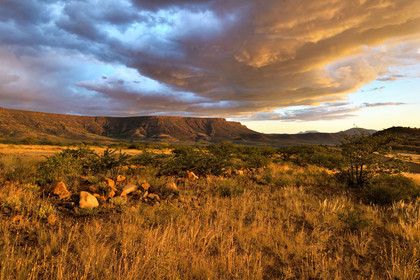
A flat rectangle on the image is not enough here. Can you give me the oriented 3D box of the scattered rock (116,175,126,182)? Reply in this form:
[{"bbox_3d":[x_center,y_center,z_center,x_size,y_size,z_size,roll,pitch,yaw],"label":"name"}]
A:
[{"bbox_3d":[-3.540,1.540,8.864,0.377,0.302,0.321,0,-1,0],"label":"scattered rock"}]

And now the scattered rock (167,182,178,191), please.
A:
[{"bbox_3d":[-1.366,1.693,8.070,0.412,0.274,0.350,0,-1,0],"label":"scattered rock"}]

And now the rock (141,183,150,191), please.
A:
[{"bbox_3d":[-2.022,1.481,7.000,0.276,0.221,0.256,0,-1,-16],"label":"rock"}]

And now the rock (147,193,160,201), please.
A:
[{"bbox_3d":[-1.572,1.622,6.250,0.342,0.219,0.282,0,-1,-14],"label":"rock"}]

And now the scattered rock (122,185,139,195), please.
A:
[{"bbox_3d":[-2.443,1.531,6.800,0.482,0.292,0.348,0,-1,-20],"label":"scattered rock"}]

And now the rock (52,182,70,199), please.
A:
[{"bbox_3d":[-4.208,1.446,6.300,0.469,0.477,0.387,0,-1,-34],"label":"rock"}]

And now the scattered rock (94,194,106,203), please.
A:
[{"bbox_3d":[-3.020,1.601,6.100,0.320,0.206,0.264,0,-1,-26],"label":"scattered rock"}]

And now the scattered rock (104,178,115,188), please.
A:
[{"bbox_3d":[-3.281,1.443,7.300,0.326,0.351,0.269,0,-1,-24],"label":"scattered rock"}]

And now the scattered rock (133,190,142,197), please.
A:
[{"bbox_3d":[-2.340,1.727,7.152,0.304,0.183,0.259,0,-1,0],"label":"scattered rock"}]

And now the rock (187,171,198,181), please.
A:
[{"bbox_3d":[-0.781,1.584,9.886,0.504,0.420,0.429,0,-1,0],"label":"rock"}]

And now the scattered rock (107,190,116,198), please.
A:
[{"bbox_3d":[-3.089,1.709,6.950,0.296,0.237,0.251,0,-1,0],"label":"scattered rock"}]

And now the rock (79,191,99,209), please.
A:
[{"bbox_3d":[-3.159,1.574,5.800,0.498,0.449,0.410,0,-1,-29],"label":"rock"}]

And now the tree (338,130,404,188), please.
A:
[{"bbox_3d":[6.340,0.766,8.700,2.591,2.277,2.300,0,-1,0],"label":"tree"}]

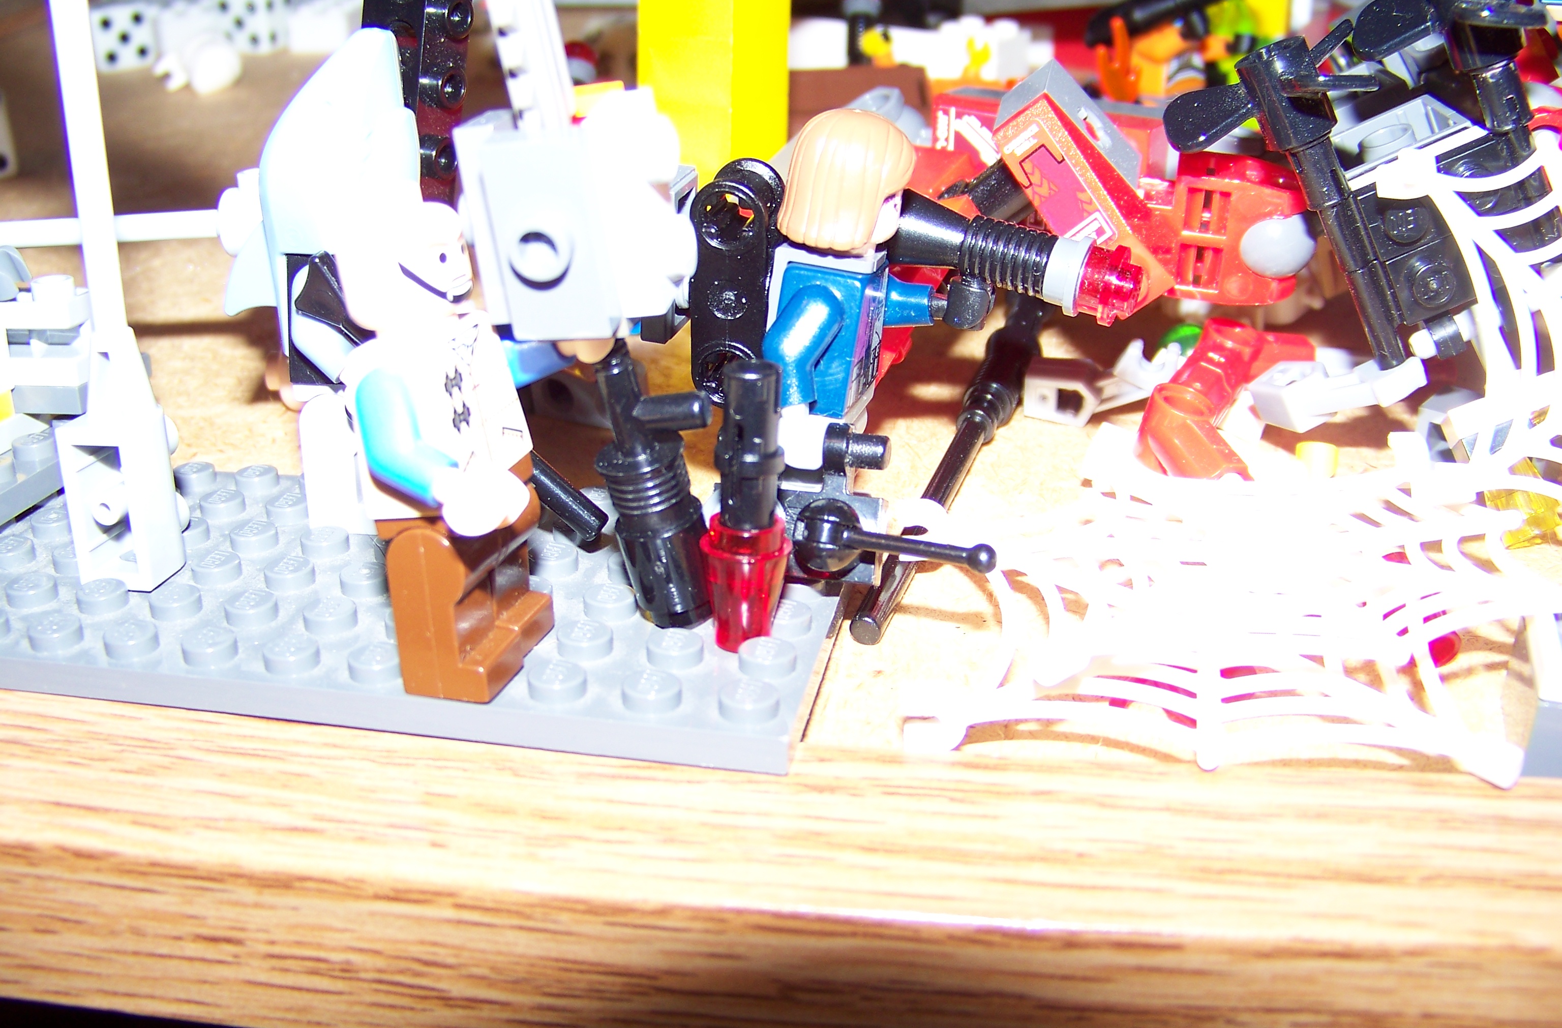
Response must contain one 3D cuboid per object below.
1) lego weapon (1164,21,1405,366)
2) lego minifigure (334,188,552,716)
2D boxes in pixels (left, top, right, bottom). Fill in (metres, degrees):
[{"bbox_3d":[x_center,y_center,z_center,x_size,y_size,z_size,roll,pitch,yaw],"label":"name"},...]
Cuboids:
[{"bbox_3d":[0.056,-0.032,0.174,0.024,0.038,0.025,-21,20,20],"label":"lego weapon"},{"bbox_3d":[-0.026,-0.006,0.130,0.016,0.041,0.024,2,22,11],"label":"lego minifigure"}]

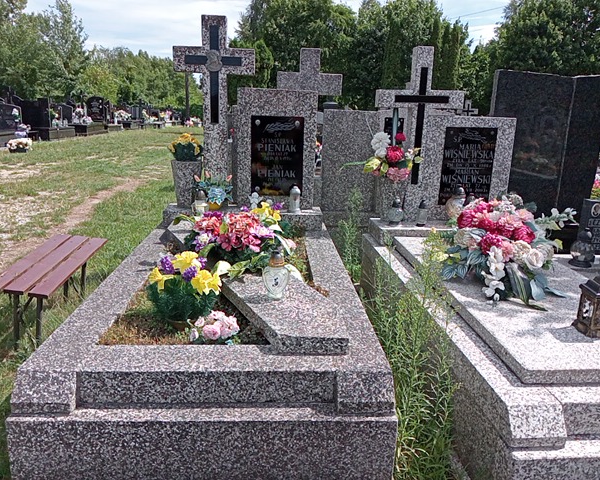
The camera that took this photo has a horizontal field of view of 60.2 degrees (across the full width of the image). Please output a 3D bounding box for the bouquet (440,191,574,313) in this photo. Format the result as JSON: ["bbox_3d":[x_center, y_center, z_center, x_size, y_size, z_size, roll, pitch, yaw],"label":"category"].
[{"bbox_3d":[1.022,0.023,2.524,0.630,0.390,0.540,1,14,-4],"label":"bouquet"}]

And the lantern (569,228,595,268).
[{"bbox_3d":[1.707,0.040,3.165,0.138,0.222,0.138,1,14,-4],"label":"lantern"}]

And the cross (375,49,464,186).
[{"bbox_3d":[0.809,-0.722,3.604,0.585,1.150,0.110,1,14,-4],"label":"cross"}]

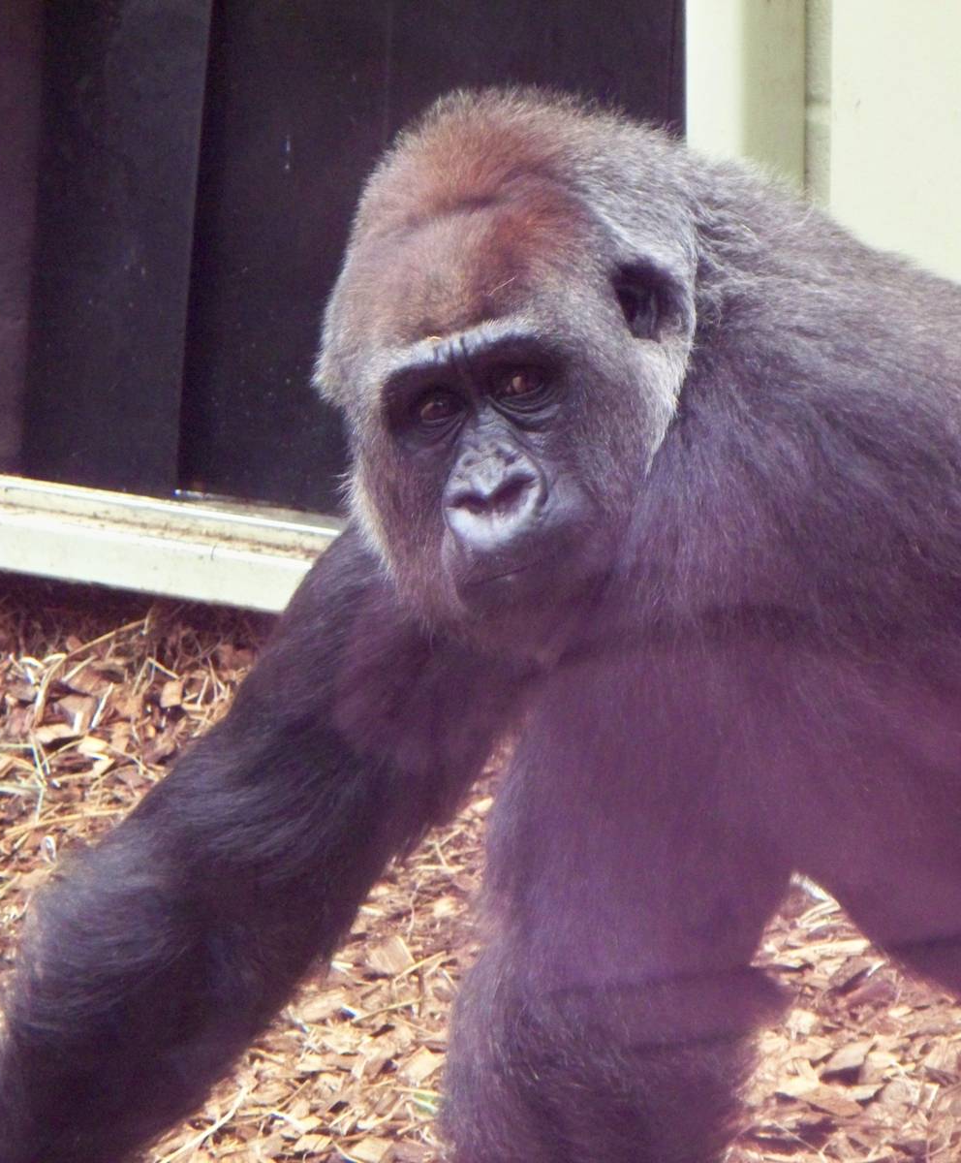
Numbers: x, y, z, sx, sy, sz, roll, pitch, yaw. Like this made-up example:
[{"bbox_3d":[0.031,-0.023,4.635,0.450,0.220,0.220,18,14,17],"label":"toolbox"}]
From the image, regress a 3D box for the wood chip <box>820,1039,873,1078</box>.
[{"bbox_3d":[0.285,0.370,6.090,0.040,0.014,0.041,0,21,0],"label":"wood chip"}]

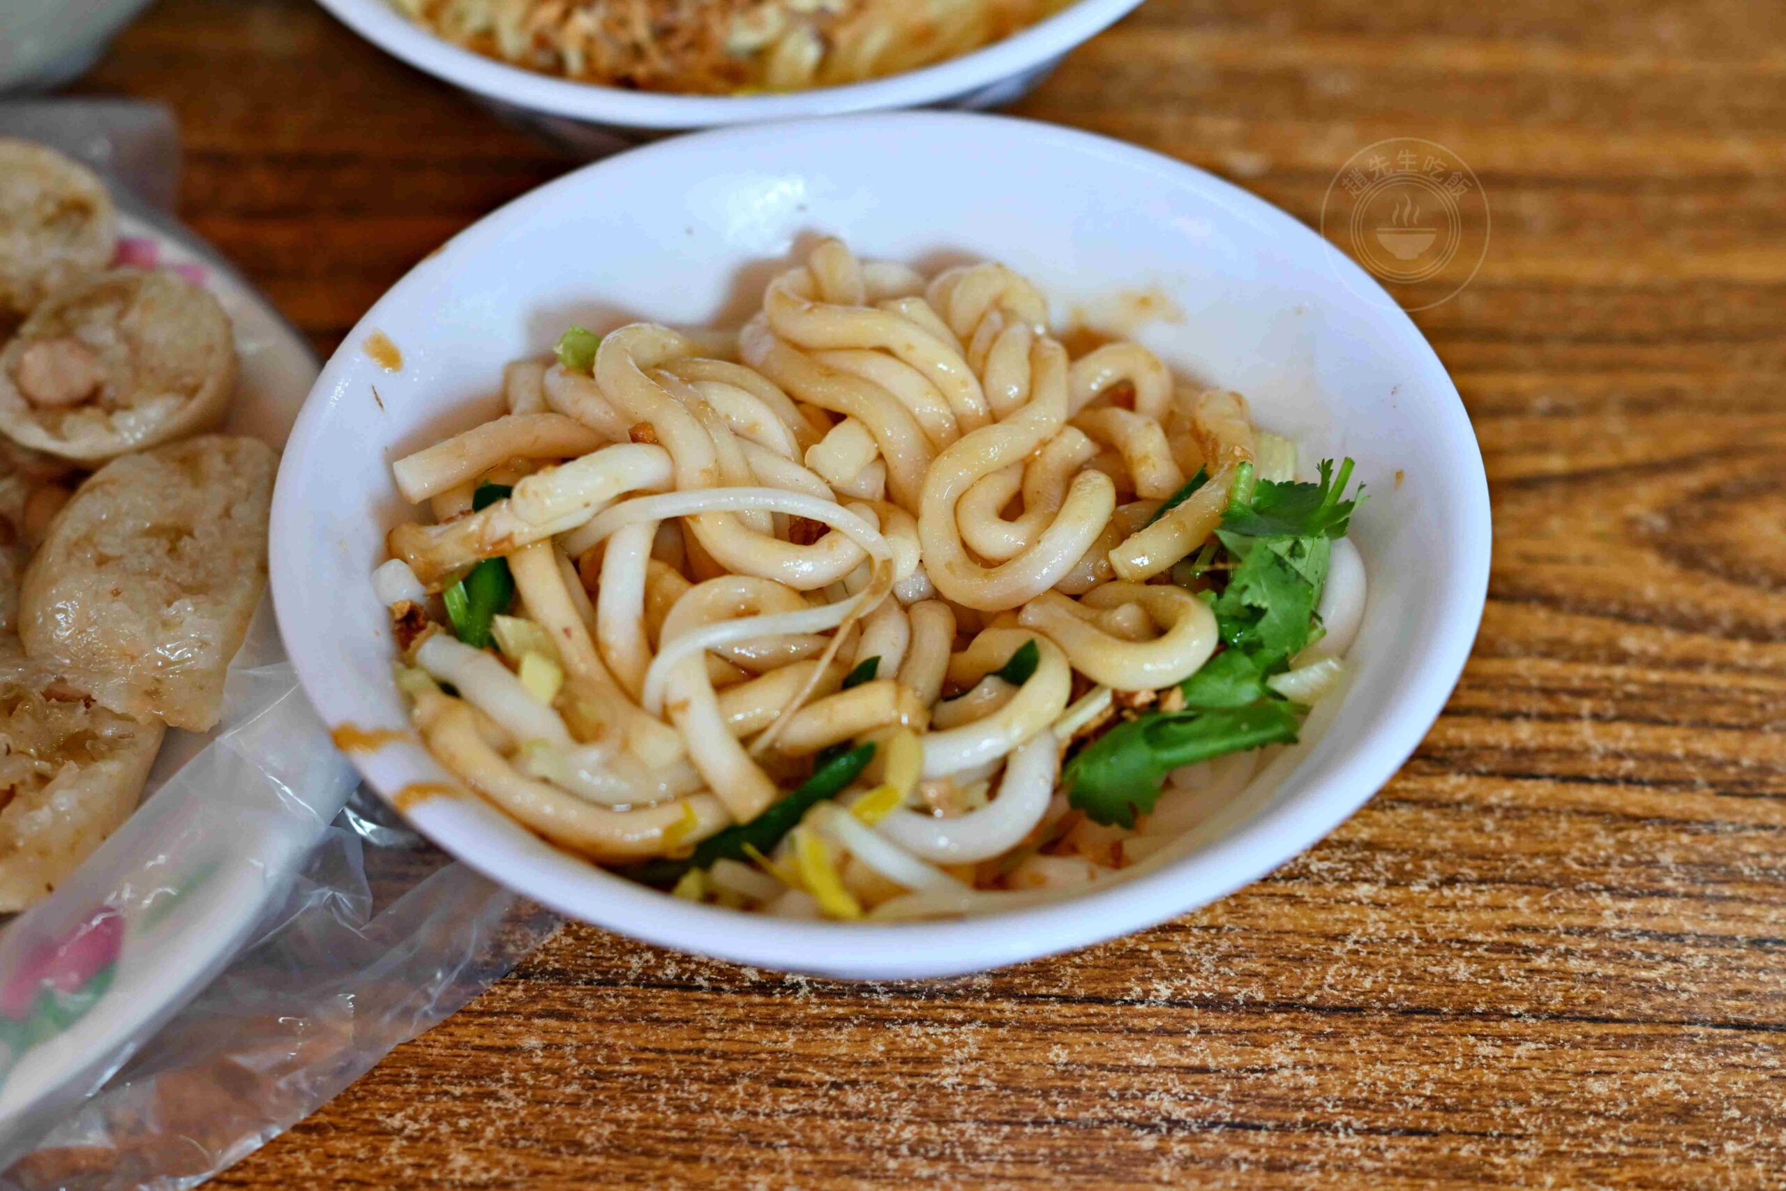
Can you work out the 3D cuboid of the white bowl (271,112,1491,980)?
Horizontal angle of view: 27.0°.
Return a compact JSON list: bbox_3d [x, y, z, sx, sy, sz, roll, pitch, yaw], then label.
[{"bbox_3d":[-0.001,0.006,0.503,0.158,0.055,0.158,0,46,0],"label":"white bowl"}]

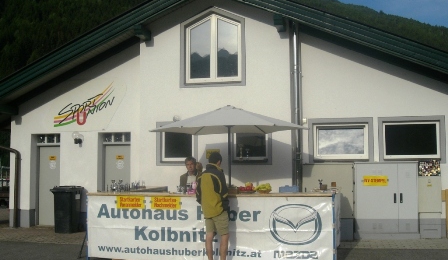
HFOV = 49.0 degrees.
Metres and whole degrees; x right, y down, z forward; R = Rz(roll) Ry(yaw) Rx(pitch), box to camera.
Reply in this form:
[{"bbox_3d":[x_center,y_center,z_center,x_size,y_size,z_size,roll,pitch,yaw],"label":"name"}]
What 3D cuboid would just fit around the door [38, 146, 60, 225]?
[{"bbox_3d":[-4.436,1.436,12.659,0.748,2.025,0.070,-1,-4,13],"label":"door"}]

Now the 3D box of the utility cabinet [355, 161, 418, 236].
[{"bbox_3d":[3.418,1.459,10.432,1.266,1.525,0.380,-1,-4,13],"label":"utility cabinet"}]

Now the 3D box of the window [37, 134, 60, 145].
[{"bbox_3d":[-4.457,0.242,12.735,0.820,0.251,0.120,-1,-4,14],"label":"window"}]

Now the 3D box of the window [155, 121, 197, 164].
[{"bbox_3d":[-1.076,0.332,11.471,1.022,1.020,0.150,-1,-4,14],"label":"window"}]

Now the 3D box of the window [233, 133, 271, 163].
[{"bbox_3d":[0.624,0.318,11.057,0.937,0.938,0.150,-1,-4,14],"label":"window"}]

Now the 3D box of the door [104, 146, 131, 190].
[{"bbox_3d":[-2.599,1.382,12.213,0.826,2.043,0.100,-1,-4,14],"label":"door"}]

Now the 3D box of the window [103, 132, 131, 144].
[{"bbox_3d":[-2.676,0.212,12.313,0.801,0.301,0.090,-1,-4,13],"label":"window"}]

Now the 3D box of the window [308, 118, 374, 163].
[{"bbox_3d":[2.577,0.236,10.875,1.392,0.975,0.140,-1,-4,13],"label":"window"}]

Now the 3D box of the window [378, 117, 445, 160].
[{"bbox_3d":[3.987,0.216,10.449,1.330,0.995,0.150,-1,-4,14],"label":"window"}]

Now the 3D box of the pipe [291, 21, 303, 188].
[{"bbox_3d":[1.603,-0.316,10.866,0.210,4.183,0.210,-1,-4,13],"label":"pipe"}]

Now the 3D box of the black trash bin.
[{"bbox_3d":[-3.676,1.861,11.563,0.540,1.060,0.660,-1,-4,11],"label":"black trash bin"}]

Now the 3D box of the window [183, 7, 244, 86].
[{"bbox_3d":[-0.256,-1.916,11.405,1.573,1.873,0.150,-1,-4,14],"label":"window"}]

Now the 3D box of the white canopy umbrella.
[{"bbox_3d":[0.108,0.846,8.219,2.680,2.541,2.450,0,-4,0],"label":"white canopy umbrella"}]

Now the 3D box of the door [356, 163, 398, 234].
[{"bbox_3d":[3.195,1.425,10.312,0.876,1.441,0.050,-1,-4,13],"label":"door"}]

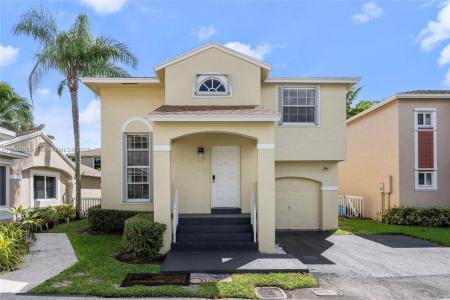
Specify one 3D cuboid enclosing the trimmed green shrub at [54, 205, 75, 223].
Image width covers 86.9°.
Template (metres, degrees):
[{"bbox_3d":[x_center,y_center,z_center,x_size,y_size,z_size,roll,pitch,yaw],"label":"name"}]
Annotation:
[{"bbox_3d":[-7.100,2.780,10.500,0.840,0.740,0.820,0,-3,0],"label":"trimmed green shrub"}]

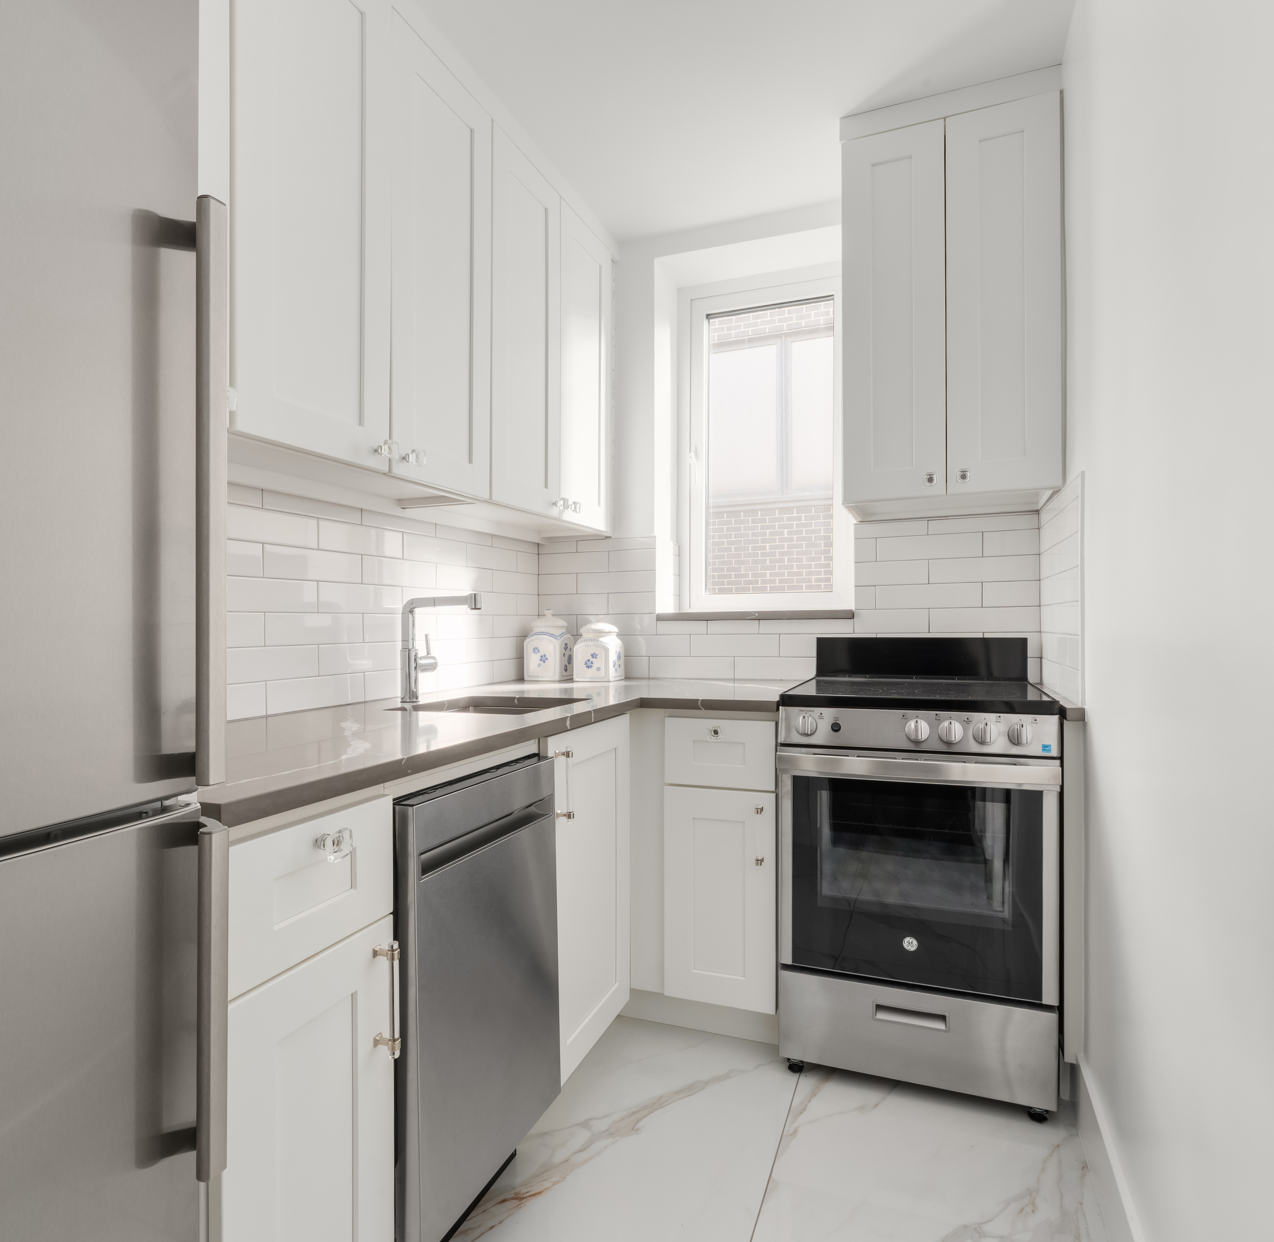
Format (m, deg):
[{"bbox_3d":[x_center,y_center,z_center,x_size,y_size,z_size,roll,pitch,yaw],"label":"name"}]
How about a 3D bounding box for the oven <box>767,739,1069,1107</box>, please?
[{"bbox_3d":[0.730,0.677,2.045,0.606,0.760,0.635,0,0,21],"label":"oven"}]

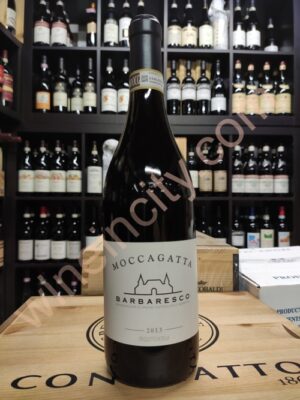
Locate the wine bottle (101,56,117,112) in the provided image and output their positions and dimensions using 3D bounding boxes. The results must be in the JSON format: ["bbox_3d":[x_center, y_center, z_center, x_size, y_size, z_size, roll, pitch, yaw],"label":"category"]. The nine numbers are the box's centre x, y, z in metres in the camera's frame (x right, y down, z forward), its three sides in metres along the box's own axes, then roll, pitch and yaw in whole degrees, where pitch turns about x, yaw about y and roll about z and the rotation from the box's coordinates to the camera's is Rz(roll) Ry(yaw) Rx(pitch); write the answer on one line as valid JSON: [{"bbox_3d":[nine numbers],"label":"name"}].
[{"bbox_3d":[-0.215,-0.603,1.611,0.082,0.300,0.082,0,0,-3],"label":"wine bottle"}]

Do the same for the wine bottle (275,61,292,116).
[{"bbox_3d":[0.730,-0.612,1.652,0.081,0.312,0.081,0,0,-2],"label":"wine bottle"}]

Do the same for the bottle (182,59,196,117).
[{"bbox_3d":[0.216,-0.613,1.655,0.075,0.312,0.075,0,2,-3],"label":"bottle"}]

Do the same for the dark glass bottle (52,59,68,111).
[{"bbox_3d":[-0.472,-0.603,1.599,0.075,0.299,0.075,0,0,-3],"label":"dark glass bottle"}]

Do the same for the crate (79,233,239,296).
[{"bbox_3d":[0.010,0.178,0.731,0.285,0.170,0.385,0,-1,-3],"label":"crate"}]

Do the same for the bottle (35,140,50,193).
[{"bbox_3d":[-0.571,-0.170,1.603,0.080,0.302,0.080,0,0,-2],"label":"bottle"}]

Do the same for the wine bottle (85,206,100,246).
[{"bbox_3d":[-0.306,0.182,1.638,0.080,0.297,0.080,0,0,-2],"label":"wine bottle"}]

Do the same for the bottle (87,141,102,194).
[{"bbox_3d":[-0.294,-0.165,1.608,0.080,0.297,0.080,0,0,-3],"label":"bottle"}]

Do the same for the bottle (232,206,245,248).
[{"bbox_3d":[0.484,0.182,1.658,0.074,0.295,0.074,0,0,-3],"label":"bottle"}]

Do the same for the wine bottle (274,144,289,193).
[{"bbox_3d":[0.721,-0.160,1.656,0.079,0.290,0.079,0,0,-2],"label":"wine bottle"}]

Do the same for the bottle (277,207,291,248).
[{"bbox_3d":[0.741,0.182,1.670,0.075,0.295,0.075,0,0,-3],"label":"bottle"}]

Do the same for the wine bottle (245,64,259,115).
[{"bbox_3d":[0.567,-0.610,1.677,0.080,0.300,0.080,0,0,-2],"label":"wine bottle"}]

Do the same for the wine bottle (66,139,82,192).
[{"bbox_3d":[-0.402,-0.171,1.609,0.080,0.302,0.080,0,0,-2],"label":"wine bottle"}]

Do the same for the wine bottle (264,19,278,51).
[{"bbox_3d":[0.747,-0.965,1.848,0.079,0.305,0.079,0,2,-3],"label":"wine bottle"}]

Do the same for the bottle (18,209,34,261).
[{"bbox_3d":[-0.656,0.186,1.602,0.080,0.293,0.080,0,0,-2],"label":"bottle"}]

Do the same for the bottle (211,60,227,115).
[{"bbox_3d":[0.376,-0.605,1.640,0.082,0.299,0.082,0,0,-3],"label":"bottle"}]

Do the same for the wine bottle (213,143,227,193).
[{"bbox_3d":[0.395,-0.174,1.700,0.076,0.300,0.076,0,-1,-3],"label":"wine bottle"}]

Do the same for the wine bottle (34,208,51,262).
[{"bbox_3d":[-0.572,0.178,1.605,0.080,0.303,0.080,0,0,-2],"label":"wine bottle"}]

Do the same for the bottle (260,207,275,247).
[{"bbox_3d":[0.644,0.189,1.656,0.078,0.295,0.078,0,0,-2],"label":"bottle"}]

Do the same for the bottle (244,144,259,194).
[{"bbox_3d":[0.564,-0.159,1.650,0.079,0.285,0.079,0,0,-3],"label":"bottle"}]

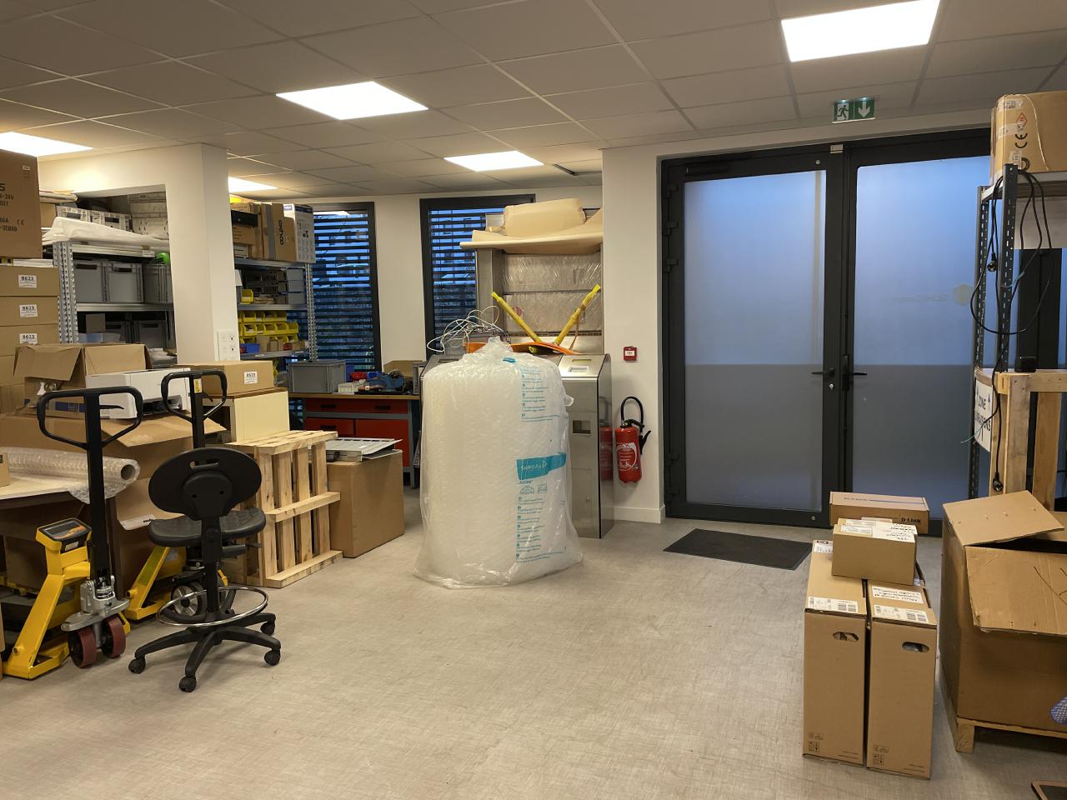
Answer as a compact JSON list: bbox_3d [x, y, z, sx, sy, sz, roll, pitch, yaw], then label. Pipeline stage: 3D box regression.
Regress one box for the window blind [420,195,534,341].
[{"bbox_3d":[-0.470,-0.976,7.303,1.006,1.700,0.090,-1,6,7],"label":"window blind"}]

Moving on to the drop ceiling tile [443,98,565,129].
[{"bbox_3d":[-0.140,-1.595,4.453,0.600,0.025,0.600,1,7,21],"label":"drop ceiling tile"}]

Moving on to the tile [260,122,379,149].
[{"bbox_3d":[-1.261,-1.615,4.881,0.600,0.025,0.600,1,7,21],"label":"tile"}]

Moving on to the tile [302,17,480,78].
[{"bbox_3d":[-0.569,-1.465,3.352,0.590,0.025,0.590,1,7,21],"label":"tile"}]

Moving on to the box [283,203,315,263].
[{"bbox_3d":[-2.127,-1.457,7.122,0.240,0.490,0.265,1,7,21],"label":"box"}]

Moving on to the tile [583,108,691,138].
[{"bbox_3d":[0.634,-1.651,4.796,0.600,0.025,0.600,1,7,21],"label":"tile"}]

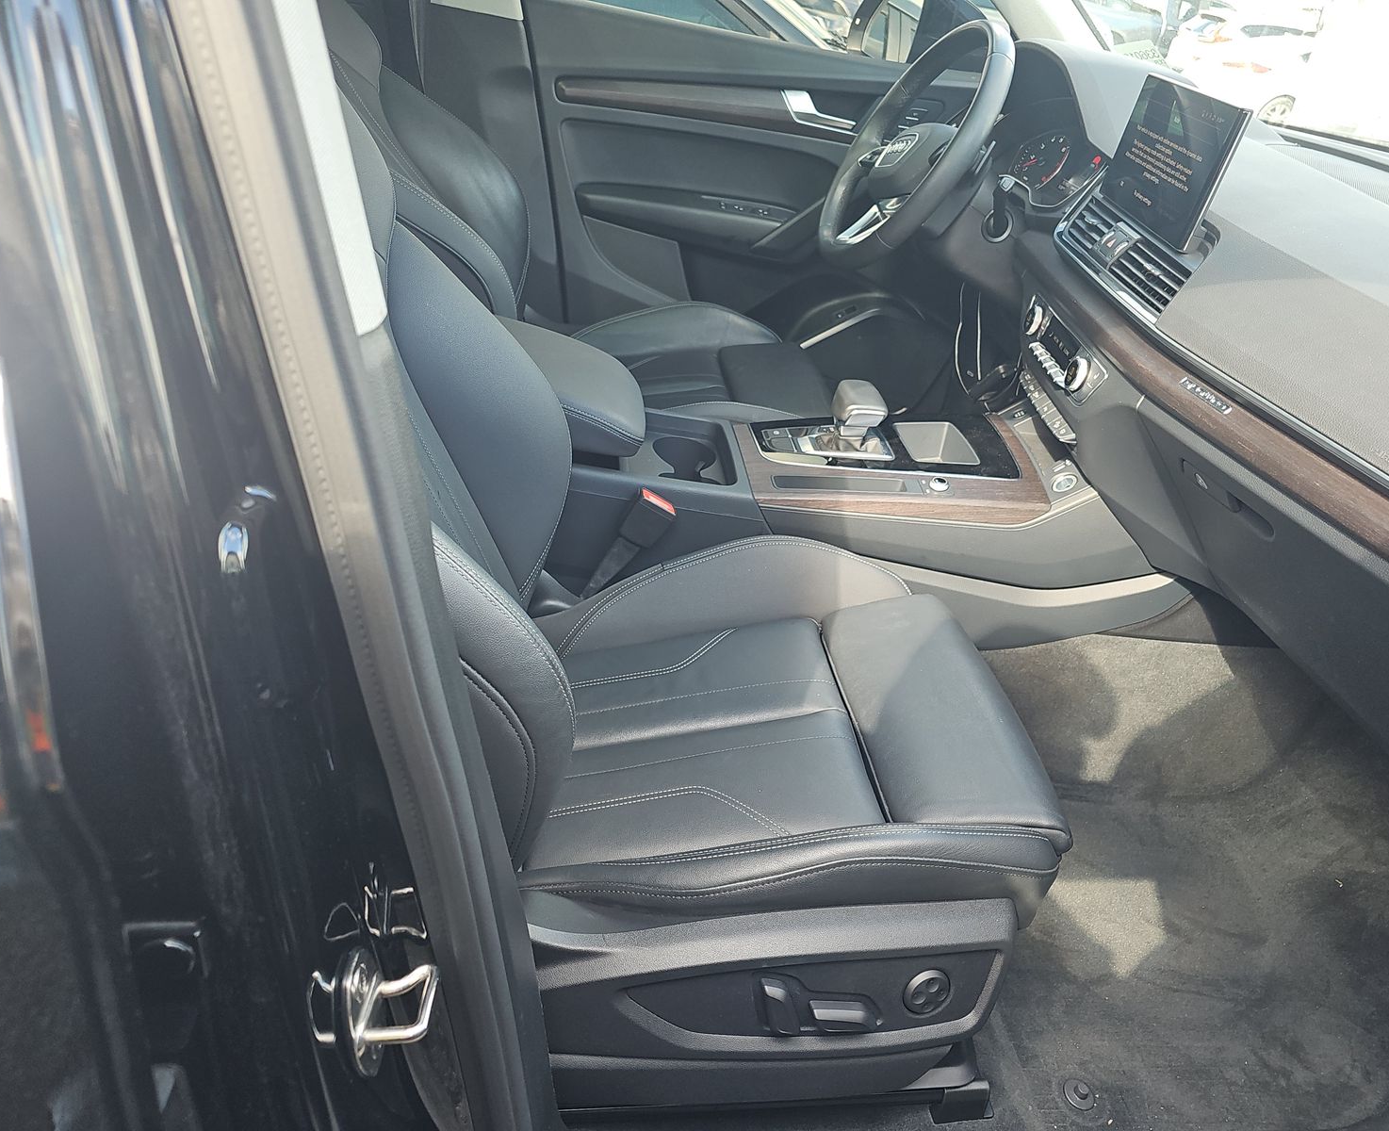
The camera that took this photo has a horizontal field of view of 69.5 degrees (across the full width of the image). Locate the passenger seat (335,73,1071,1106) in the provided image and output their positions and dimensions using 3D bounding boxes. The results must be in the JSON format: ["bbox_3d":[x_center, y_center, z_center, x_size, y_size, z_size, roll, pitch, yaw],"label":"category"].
[{"bbox_3d":[-0.079,-0.026,0.851,0.836,1.035,0.551,2,34,-12],"label":"passenger seat"}]

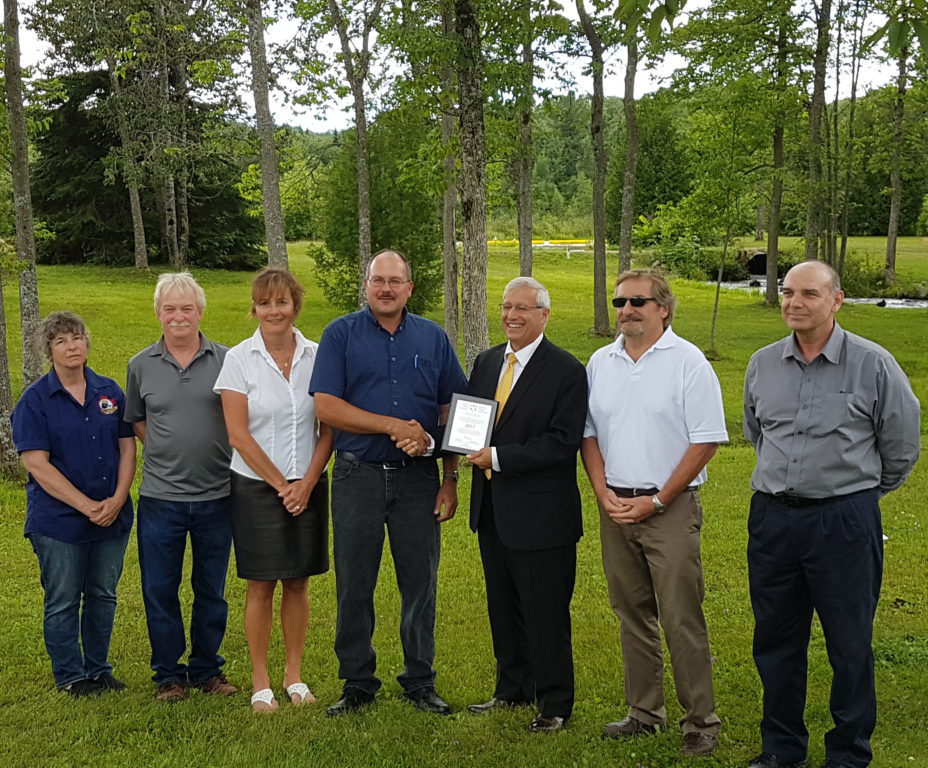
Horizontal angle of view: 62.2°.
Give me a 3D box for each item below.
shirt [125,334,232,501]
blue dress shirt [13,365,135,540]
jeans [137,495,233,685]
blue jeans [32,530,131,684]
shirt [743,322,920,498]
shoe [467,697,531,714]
[{"bbox_3d":[-1.110,0.123,3.044,0.480,0.630,0.300,-3,8,-23],"label":"shirt"},{"bbox_3d":[-1.576,0.273,3.103,0.470,0.682,0.320,-6,9,-42],"label":"blue dress shirt"},{"bbox_3d":[-1.136,0.790,3.126,0.380,0.860,0.270,-3,8,-23],"label":"jeans"},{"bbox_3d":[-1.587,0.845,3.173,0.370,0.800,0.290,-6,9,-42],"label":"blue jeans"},{"bbox_3d":[1.196,0.088,2.530,0.520,0.590,0.360,7,11,44],"label":"shirt"},{"bbox_3d":[0.136,1.268,3.037,0.290,0.095,0.105,-2,7,-14],"label":"shoe"}]

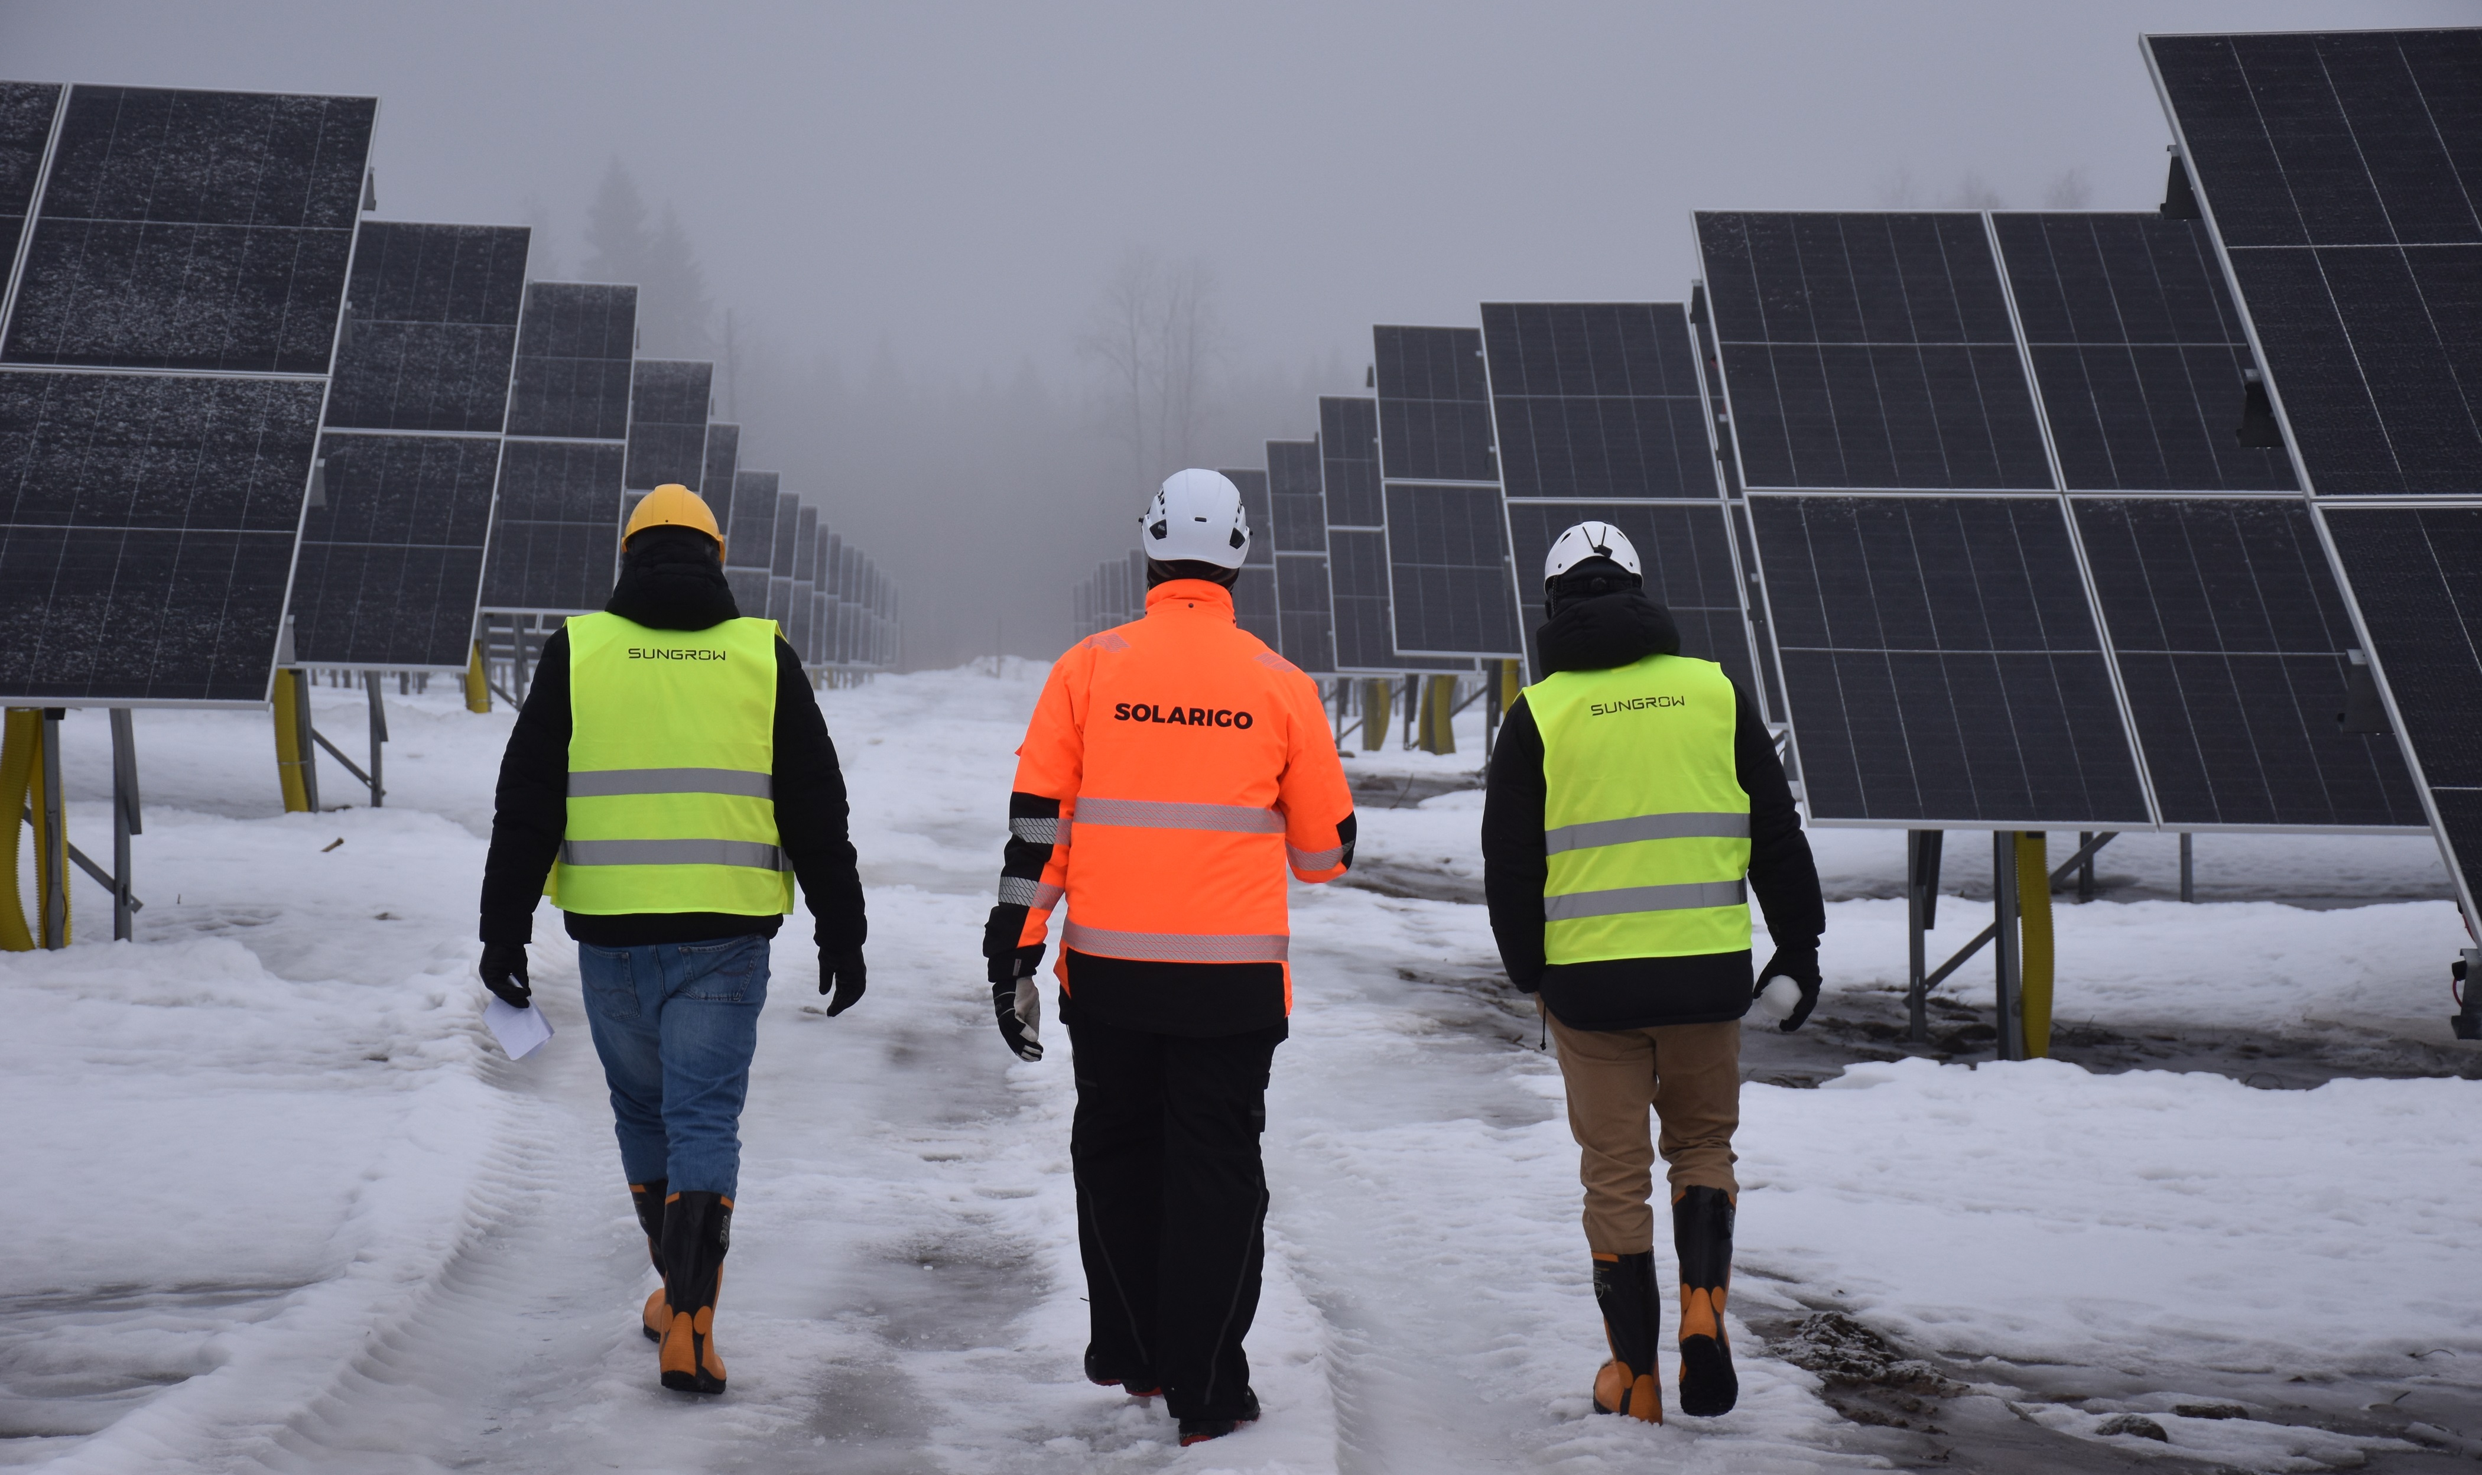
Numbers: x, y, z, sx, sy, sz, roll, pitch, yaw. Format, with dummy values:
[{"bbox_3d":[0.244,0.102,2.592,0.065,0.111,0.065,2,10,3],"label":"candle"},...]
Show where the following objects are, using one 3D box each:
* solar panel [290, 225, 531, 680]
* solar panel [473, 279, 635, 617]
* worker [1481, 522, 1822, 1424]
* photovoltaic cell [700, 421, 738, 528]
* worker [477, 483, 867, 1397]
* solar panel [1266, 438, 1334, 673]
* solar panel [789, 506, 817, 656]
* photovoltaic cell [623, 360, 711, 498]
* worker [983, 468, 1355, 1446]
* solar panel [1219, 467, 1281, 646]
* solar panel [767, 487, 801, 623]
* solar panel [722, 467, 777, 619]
[{"bbox_3d":[-4.205,-1.494,31.407,1.150,0.060,4.580,1,31,-2],"label":"solar panel"},{"bbox_3d":[-4.682,-1.962,42.342,1.150,0.060,4.580,1,31,-2],"label":"solar panel"},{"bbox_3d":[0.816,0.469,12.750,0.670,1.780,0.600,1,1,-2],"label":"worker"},{"bbox_3d":[-5.404,-1.913,60.803,1.150,0.060,4.580,1,31,-2],"label":"photovoltaic cell"},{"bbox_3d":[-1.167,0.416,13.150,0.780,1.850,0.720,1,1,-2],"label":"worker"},{"bbox_3d":[0.875,-1.717,60.432,1.150,0.060,4.580,1,31,-2],"label":"solar panel"},{"bbox_3d":[-6.620,-2.190,90.870,1.150,0.060,4.580,1,31,-2],"label":"solar panel"},{"bbox_3d":[-4.869,-1.951,51.086,1.150,0.060,4.580,1,31,-2],"label":"photovoltaic cell"},{"bbox_3d":[-0.142,0.429,12.550,0.720,1.890,0.680,1,1,-2],"label":"worker"},{"bbox_3d":[0.376,-1.852,70.262,1.150,0.060,4.580,1,31,-2],"label":"solar panel"},{"bbox_3d":[-6.316,-2.058,82.541,1.150,0.060,4.580,1,31,-2],"label":"solar panel"},{"bbox_3d":[-5.841,-1.910,72.189,1.150,0.060,4.580,1,31,-2],"label":"solar panel"}]

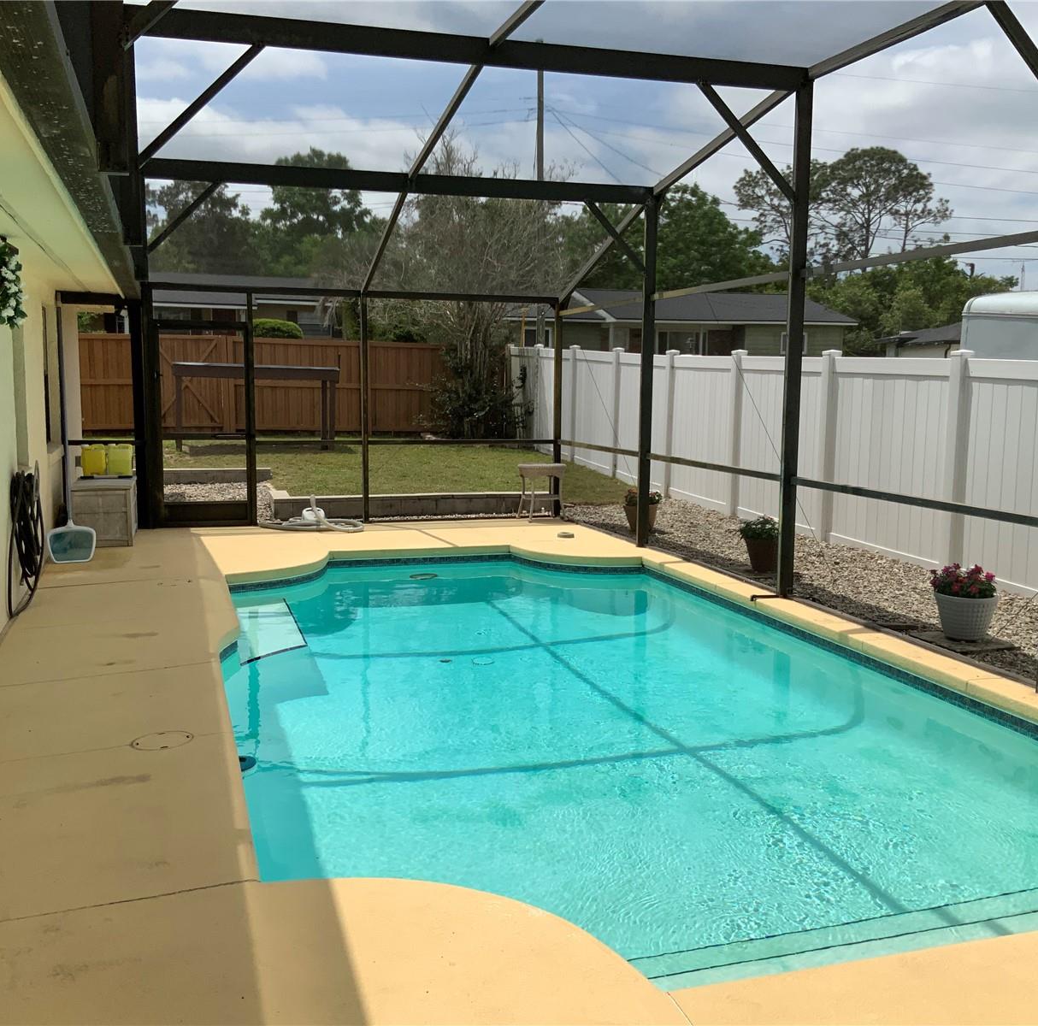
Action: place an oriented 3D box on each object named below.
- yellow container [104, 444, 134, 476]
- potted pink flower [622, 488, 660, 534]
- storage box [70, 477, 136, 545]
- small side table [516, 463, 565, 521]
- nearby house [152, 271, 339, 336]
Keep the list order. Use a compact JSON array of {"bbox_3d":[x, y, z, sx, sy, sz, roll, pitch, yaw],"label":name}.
[{"bbox_3d":[-3.809,-0.502,10.923,0.235,0.310,0.165,-2,7,-17],"label":"yellow container"},{"bbox_3d":[1.267,-0.038,11.829,0.395,0.440,0.395,0,7,0],"label":"potted pink flower"},{"bbox_3d":[-3.840,-0.019,10.630,0.520,0.565,0.930,-2,7,-17],"label":"storage box"},{"bbox_3d":[0.257,-0.218,12.483,0.440,0.585,0.370,-2,7,-17],"label":"small side table"},{"bbox_3d":[-11.532,-7.266,43.494,11.300,4.100,8.500,-2,7,-17],"label":"nearby house"}]

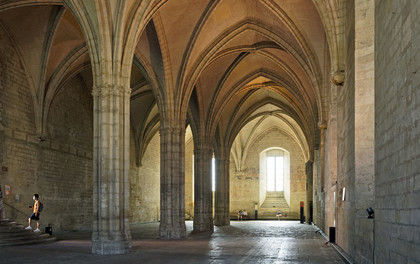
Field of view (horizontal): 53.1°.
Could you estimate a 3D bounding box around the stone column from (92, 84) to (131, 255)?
[{"bbox_3d":[-3.541,1.366,15.100,1.300,5.900,1.300,-1,-5,7],"label":"stone column"}]

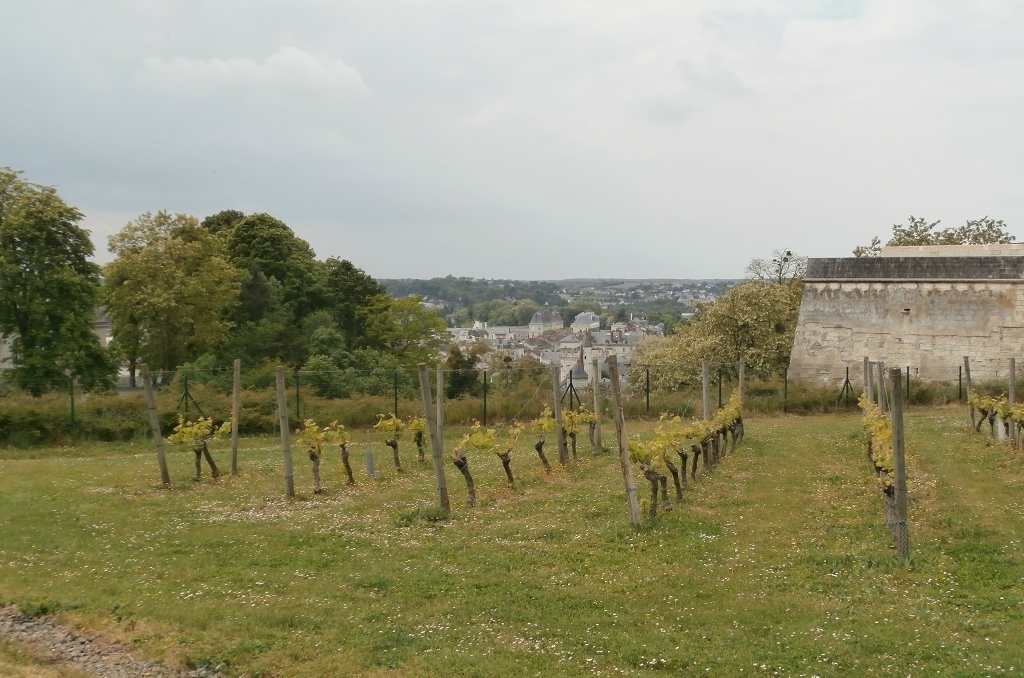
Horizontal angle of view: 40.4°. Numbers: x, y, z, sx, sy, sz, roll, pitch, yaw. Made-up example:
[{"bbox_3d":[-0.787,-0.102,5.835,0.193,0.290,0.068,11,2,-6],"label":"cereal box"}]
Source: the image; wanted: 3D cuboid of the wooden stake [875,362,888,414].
[{"bbox_3d":[4.319,1.019,16.168,0.085,1.497,0.085,-3,2,0],"label":"wooden stake"}]

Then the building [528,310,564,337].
[{"bbox_3d":[23.326,-9.128,940.000,14.000,21.000,20.000,2,3,44],"label":"building"}]

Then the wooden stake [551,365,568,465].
[{"bbox_3d":[0.681,1.083,19.922,0.092,1.471,0.092,-5,2,0],"label":"wooden stake"}]

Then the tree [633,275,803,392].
[{"bbox_3d":[10.598,0.227,70.000,9.200,7.200,8.500,0,2,0],"label":"tree"}]

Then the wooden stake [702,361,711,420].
[{"bbox_3d":[2.677,1.056,19.111,0.090,1.483,0.090,-2,2,0],"label":"wooden stake"}]

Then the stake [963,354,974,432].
[{"bbox_3d":[9.823,1.160,29.774,0.092,1.586,0.092,-7,2,0],"label":"stake"}]

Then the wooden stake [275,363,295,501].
[{"bbox_3d":[-2.502,1.036,15.415,0.087,1.484,0.087,-4,8,0],"label":"wooden stake"}]

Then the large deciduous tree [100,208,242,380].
[{"bbox_3d":[-15.140,-1.672,62.000,6.060,8.030,5.880,0,2,0],"label":"large deciduous tree"}]

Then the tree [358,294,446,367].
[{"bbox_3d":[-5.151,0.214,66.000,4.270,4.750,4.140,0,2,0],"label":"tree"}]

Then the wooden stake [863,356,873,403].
[{"bbox_3d":[6.866,1.096,26.834,0.083,1.519,0.083,-2,2,0],"label":"wooden stake"}]

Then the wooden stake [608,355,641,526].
[{"bbox_3d":[1.043,0.956,12.909,0.085,1.618,0.085,-8,7,0],"label":"wooden stake"}]

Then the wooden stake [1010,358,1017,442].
[{"bbox_3d":[8.907,1.113,24.738,0.088,1.535,0.088,-1,2,0],"label":"wooden stake"}]

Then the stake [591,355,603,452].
[{"bbox_3d":[1.394,1.090,22.724,0.085,1.529,0.085,-2,2,0],"label":"stake"}]

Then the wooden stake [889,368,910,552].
[{"bbox_3d":[3.057,0.983,10.953,0.088,1.520,0.088,-5,7,0],"label":"wooden stake"}]

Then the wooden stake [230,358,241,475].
[{"bbox_3d":[-3.611,1.029,18.224,0.080,1.522,0.080,2,0,0],"label":"wooden stake"}]

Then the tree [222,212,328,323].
[{"bbox_3d":[-12.588,-2.289,74.000,5.640,9.000,5.470,0,2,0],"label":"tree"}]

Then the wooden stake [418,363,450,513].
[{"bbox_3d":[-0.768,0.991,13.786,0.088,1.512,0.088,-9,5,0],"label":"wooden stake"}]

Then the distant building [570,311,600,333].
[{"bbox_3d":[47.691,-8.002,890.000,14.000,18.500,13.000,2,3,41],"label":"distant building"}]

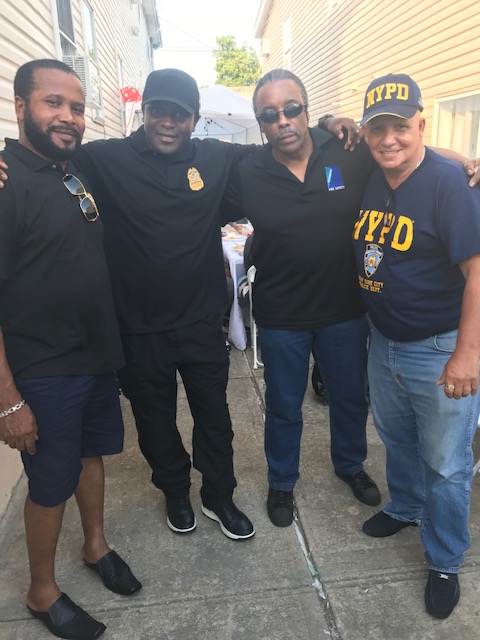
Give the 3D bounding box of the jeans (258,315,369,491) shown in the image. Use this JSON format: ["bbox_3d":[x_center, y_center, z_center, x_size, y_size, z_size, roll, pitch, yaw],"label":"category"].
[{"bbox_3d":[0.304,0.282,2.207,0.410,0.890,0.300,-3,17,-5],"label":"jeans"}]

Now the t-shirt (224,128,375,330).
[{"bbox_3d":[0.249,-0.341,1.995,0.640,0.740,0.320,-1,18,5],"label":"t-shirt"}]

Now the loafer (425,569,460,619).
[{"bbox_3d":[0.722,0.898,1.835,0.112,0.100,0.290,4,19,19],"label":"loafer"}]

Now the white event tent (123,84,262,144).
[{"bbox_3d":[-0.526,-2.938,9.564,2.900,2.850,3.000,-4,18,-6],"label":"white event tent"}]

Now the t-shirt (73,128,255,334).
[{"bbox_3d":[-0.277,-0.321,1.875,0.700,0.740,0.320,-4,18,-7],"label":"t-shirt"}]

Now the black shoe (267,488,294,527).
[{"bbox_3d":[0.175,0.745,2.219,0.107,0.108,0.290,-2,17,0],"label":"black shoe"}]

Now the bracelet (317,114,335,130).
[{"bbox_3d":[0.315,-0.729,1.910,0.026,0.070,0.062,22,20,32],"label":"bracelet"}]

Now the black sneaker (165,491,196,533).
[{"bbox_3d":[-0.266,0.757,2.210,0.110,0.116,0.300,-5,18,-11],"label":"black sneaker"}]

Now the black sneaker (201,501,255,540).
[{"bbox_3d":[-0.052,0.771,2.144,0.110,0.116,0.300,-13,20,-31],"label":"black sneaker"}]

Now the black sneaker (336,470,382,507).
[{"bbox_3d":[0.533,0.712,2.337,0.108,0.110,0.290,-8,18,-19],"label":"black sneaker"}]

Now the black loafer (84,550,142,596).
[{"bbox_3d":[-0.485,0.916,1.949,0.300,0.085,0.110,14,23,41],"label":"black loafer"}]

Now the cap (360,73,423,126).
[{"bbox_3d":[0.418,-0.606,1.430,0.172,0.138,0.255,2,23,26],"label":"cap"}]

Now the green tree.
[{"bbox_3d":[-0.059,-10.594,26.136,3.700,7.400,3.700,-2,18,0],"label":"green tree"}]

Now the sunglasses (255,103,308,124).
[{"bbox_3d":[0.127,-0.632,1.585,0.140,0.042,0.130,-12,19,8],"label":"sunglasses"}]

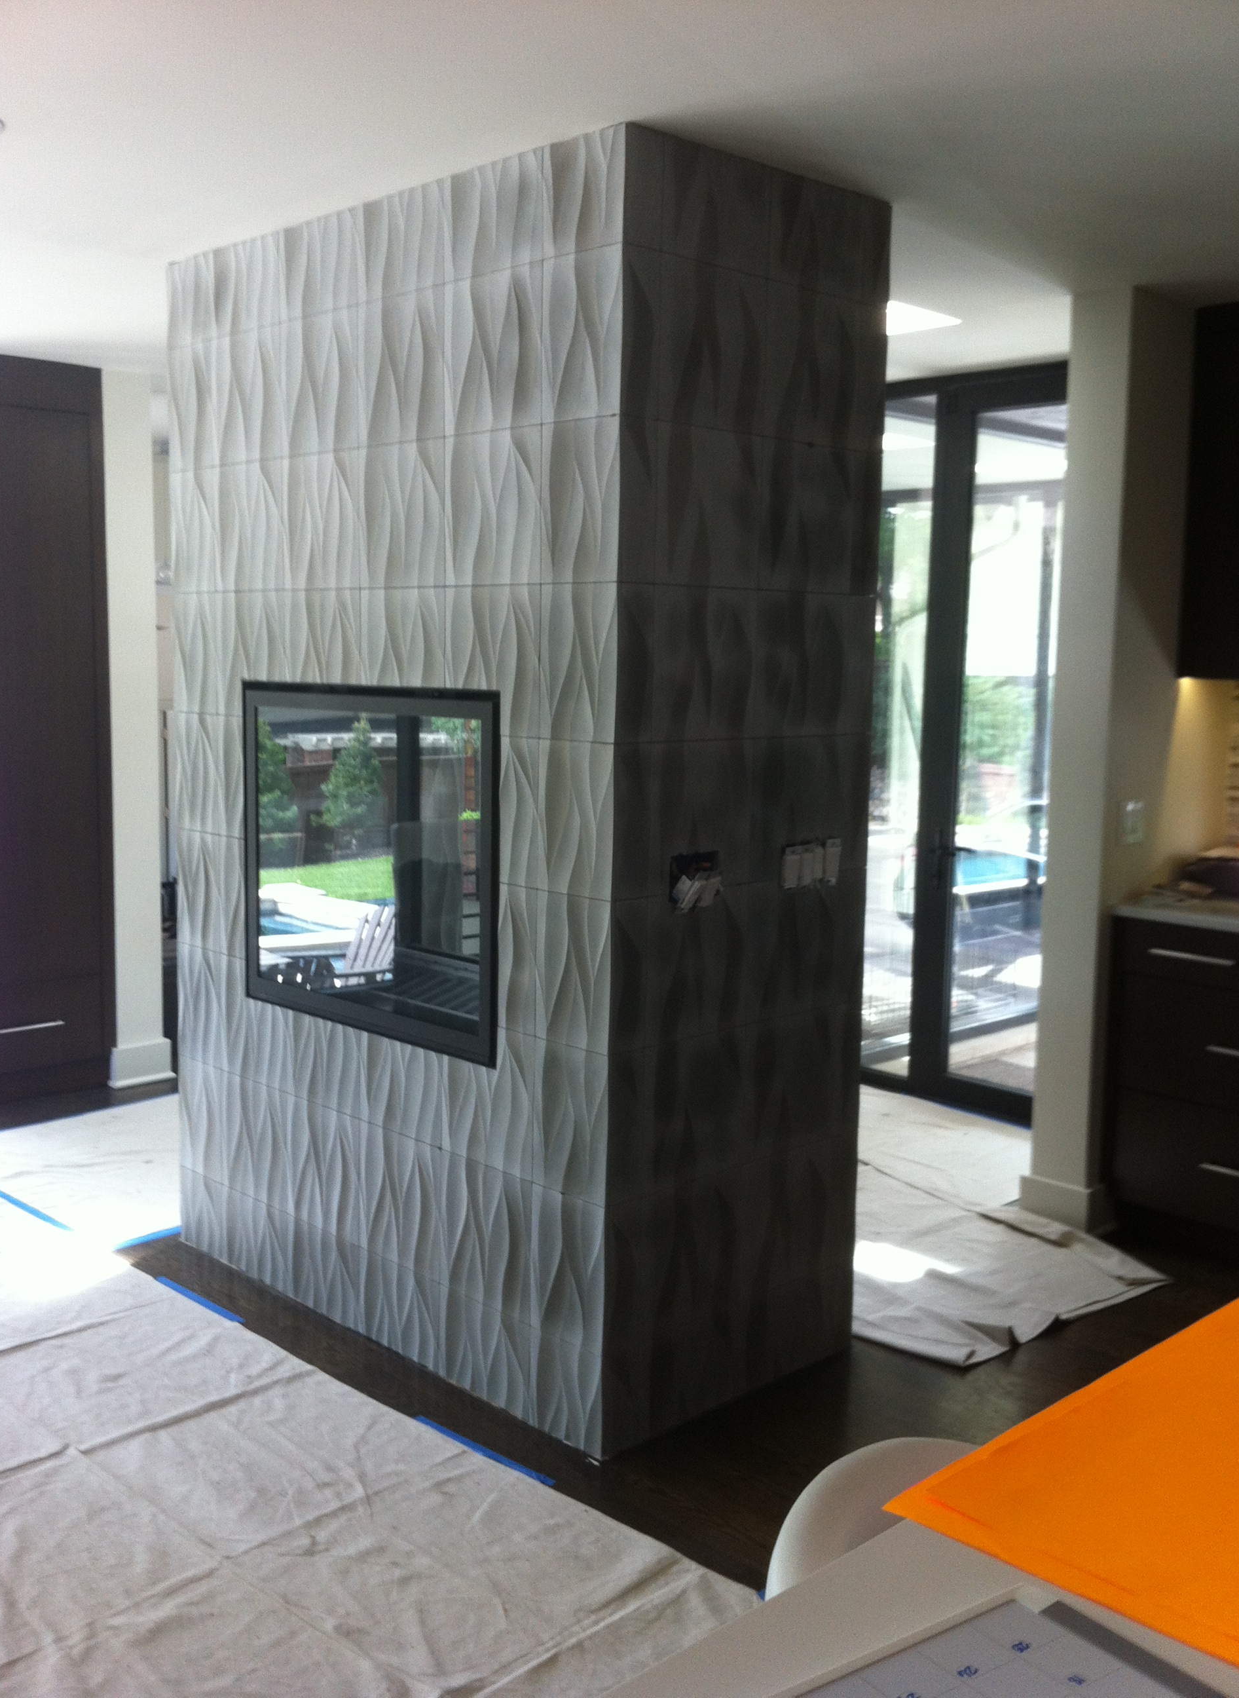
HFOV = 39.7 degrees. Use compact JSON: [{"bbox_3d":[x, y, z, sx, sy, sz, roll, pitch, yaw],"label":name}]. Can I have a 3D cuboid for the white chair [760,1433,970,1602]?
[{"bbox_3d":[0.462,1.029,1.662,0.480,0.810,0.530,-4,8,-35],"label":"white chair"}]

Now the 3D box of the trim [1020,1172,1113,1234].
[{"bbox_3d":[1.273,1.002,4.865,0.140,0.136,0.221,-5,9,-43],"label":"trim"}]

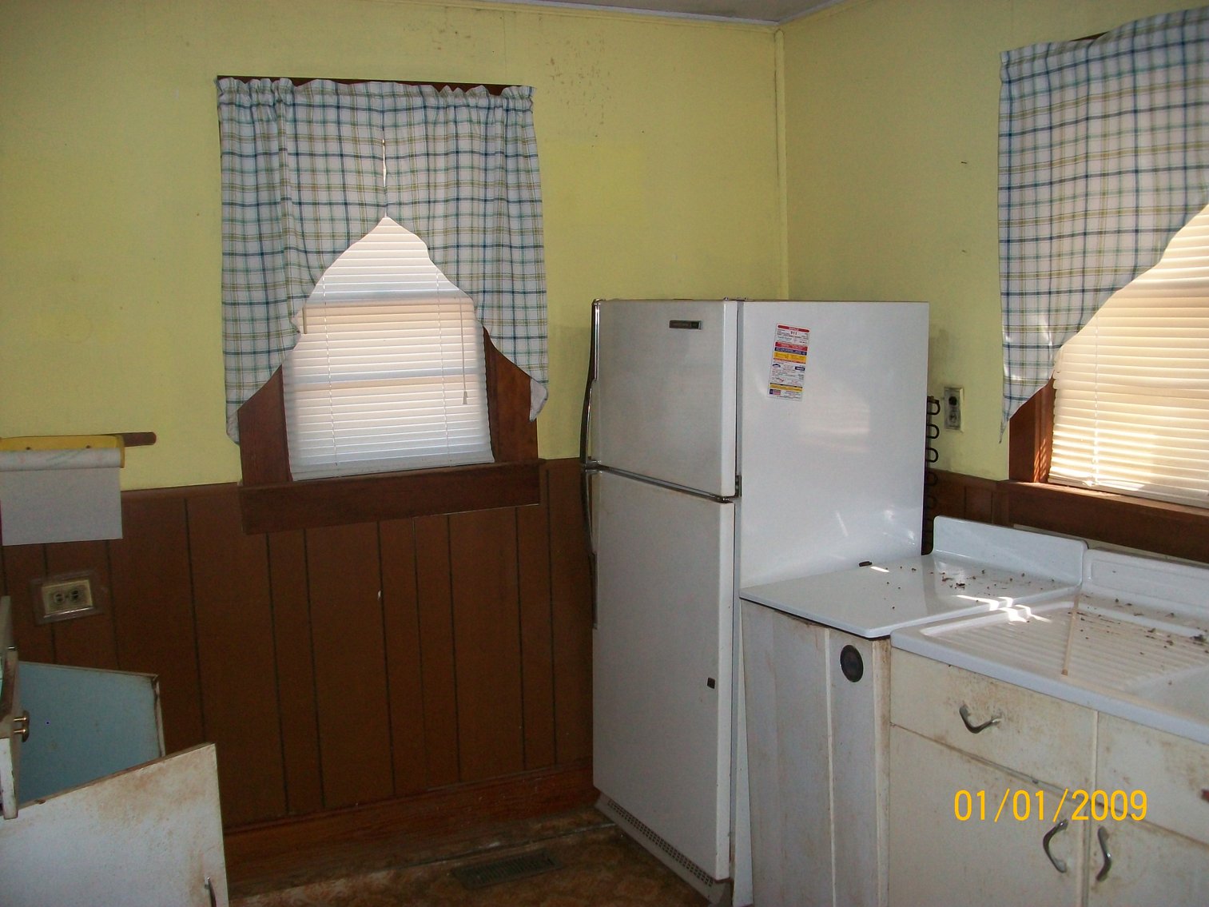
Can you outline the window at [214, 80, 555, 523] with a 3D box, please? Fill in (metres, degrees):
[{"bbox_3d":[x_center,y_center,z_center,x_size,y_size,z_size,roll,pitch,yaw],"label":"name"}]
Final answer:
[{"bbox_3d":[-0.623,-0.436,3.473,0.906,1.262,0.110,-4,6,-23],"label":"window"}]

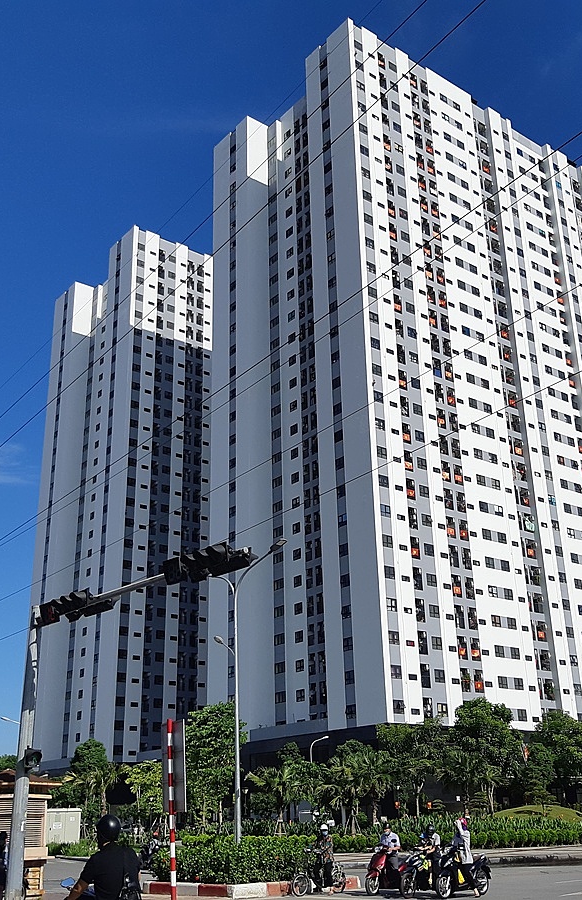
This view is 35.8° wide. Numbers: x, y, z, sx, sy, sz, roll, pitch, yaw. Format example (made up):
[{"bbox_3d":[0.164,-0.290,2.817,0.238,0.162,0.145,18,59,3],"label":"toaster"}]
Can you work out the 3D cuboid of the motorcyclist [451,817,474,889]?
[{"bbox_3d":[4.191,9.853,21.900,0.650,1.600,0.600,17,-28,-37],"label":"motorcyclist"}]

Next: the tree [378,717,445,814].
[{"bbox_3d":[6.554,17.800,48.937,3.600,6.200,3.600,-4,-22,6],"label":"tree"}]

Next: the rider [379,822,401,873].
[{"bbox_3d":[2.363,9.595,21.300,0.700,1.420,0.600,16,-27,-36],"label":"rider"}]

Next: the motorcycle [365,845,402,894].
[{"bbox_3d":[2.528,10.684,22.900,0.680,1.120,1.850,-21,-29,39],"label":"motorcycle"}]

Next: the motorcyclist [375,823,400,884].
[{"bbox_3d":[2.456,10.213,22.700,0.580,1.450,0.700,-19,-28,37],"label":"motorcyclist"}]

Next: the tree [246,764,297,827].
[{"bbox_3d":[-1.055,19.204,48.898,2.900,3.840,2.900,-1,-22,-1],"label":"tree"}]

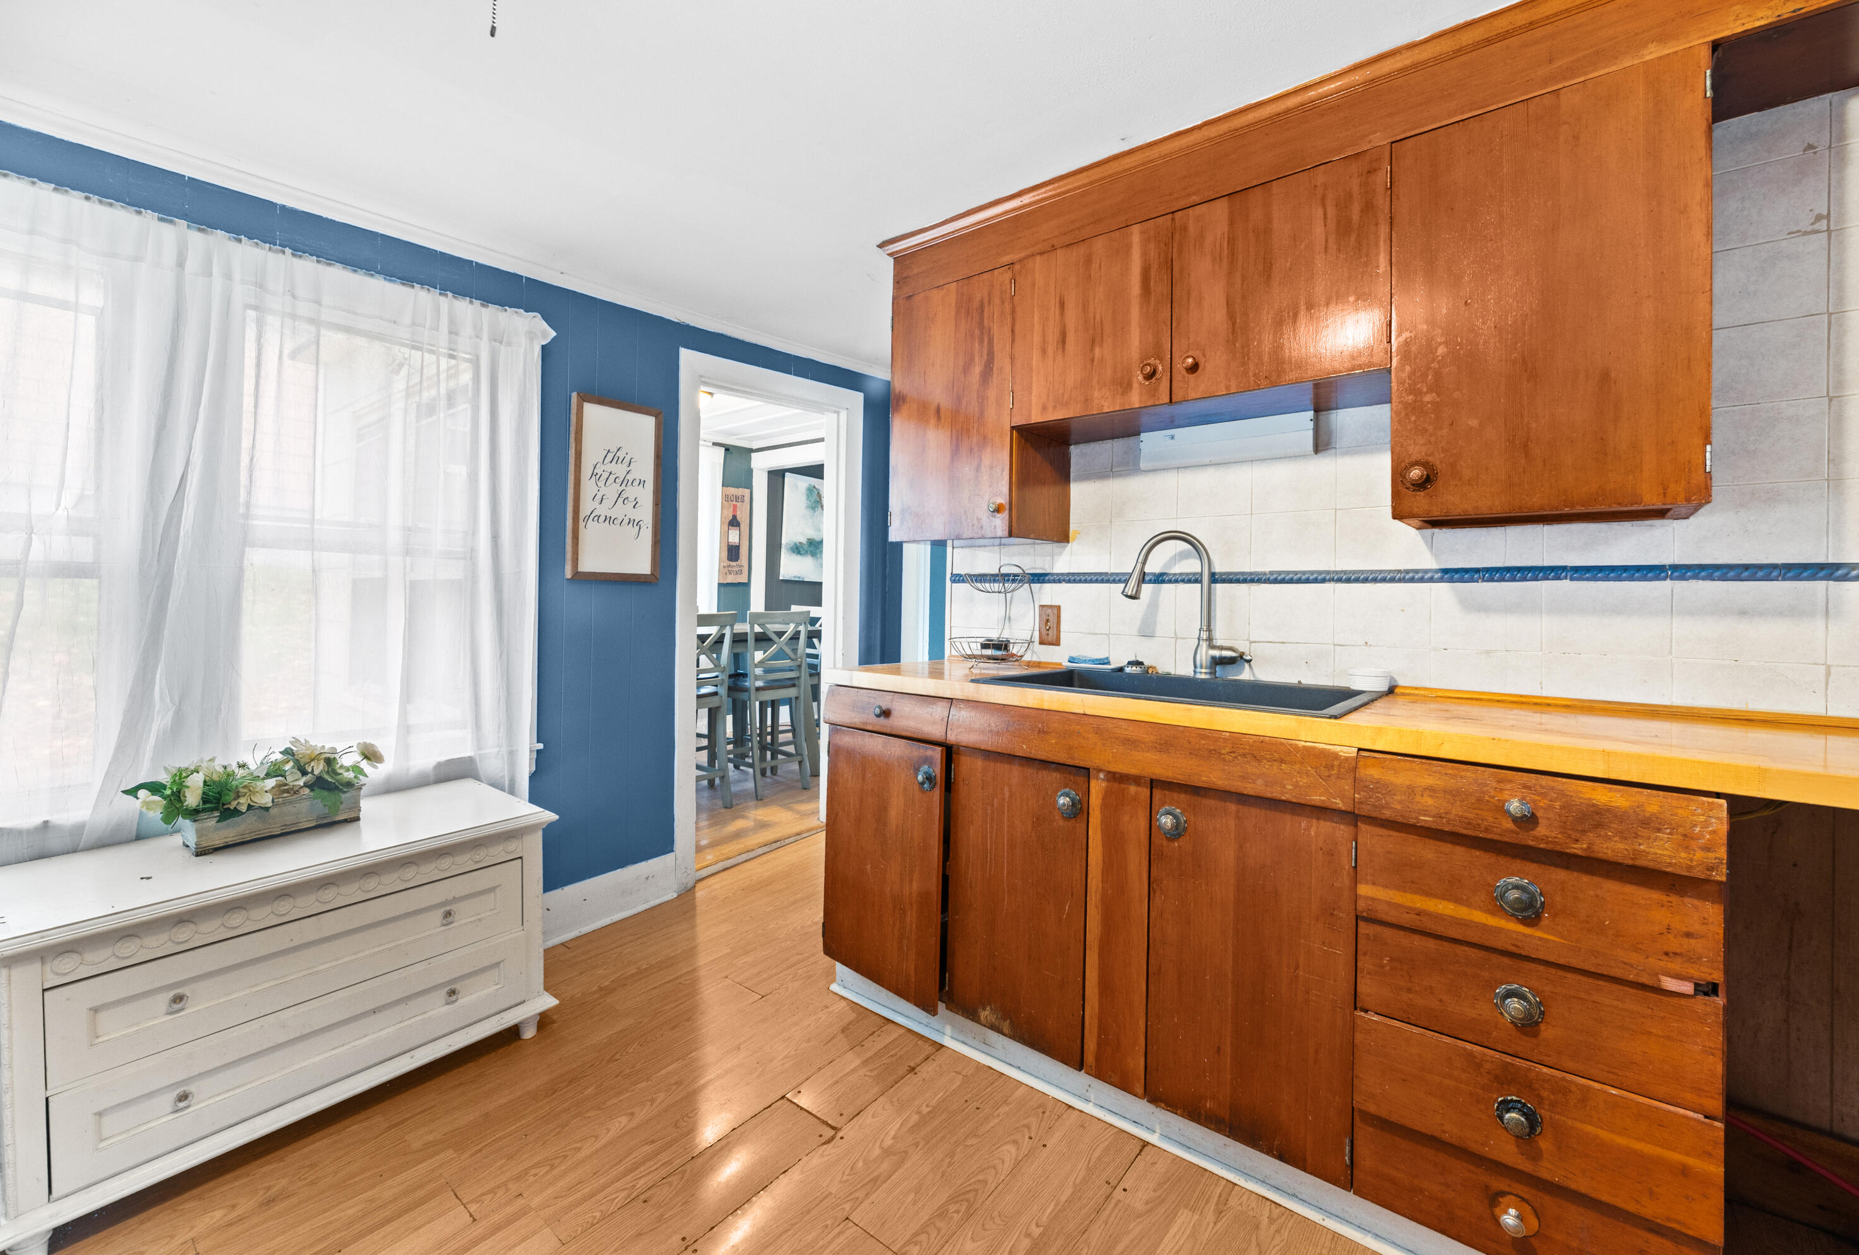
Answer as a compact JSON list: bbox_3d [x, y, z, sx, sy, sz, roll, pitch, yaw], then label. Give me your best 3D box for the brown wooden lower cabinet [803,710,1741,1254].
[{"bbox_3d":[0.574,0.631,1.804,1.830,0.870,0.545,2,2,38],"label":"brown wooden lower cabinet"}]

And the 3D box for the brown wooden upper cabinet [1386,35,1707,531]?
[{"bbox_3d":[1.200,-0.588,1.459,0.445,0.755,0.335,2,2,38],"label":"brown wooden upper cabinet"}]

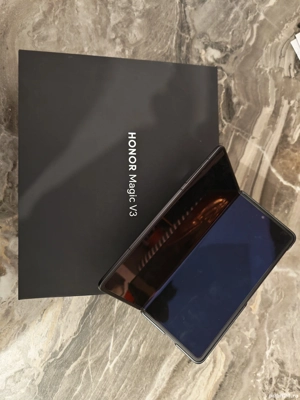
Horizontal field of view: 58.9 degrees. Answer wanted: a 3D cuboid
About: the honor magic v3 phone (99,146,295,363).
[{"bbox_3d":[0.049,0.052,0.253,0.134,0.042,0.157,44,83,-15],"label":"honor magic v3 phone"}]

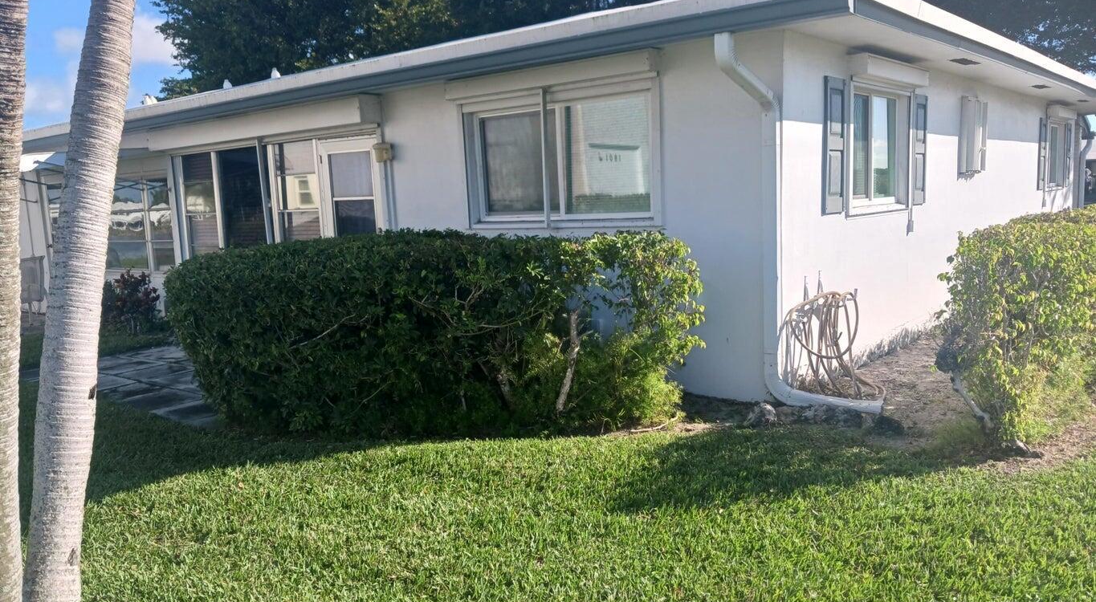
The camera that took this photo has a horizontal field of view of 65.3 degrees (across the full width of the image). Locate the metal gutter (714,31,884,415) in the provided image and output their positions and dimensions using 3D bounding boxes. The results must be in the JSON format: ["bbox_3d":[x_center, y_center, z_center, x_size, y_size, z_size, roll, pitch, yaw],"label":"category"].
[{"bbox_3d":[1.599,-0.480,5.471,0.910,2.450,0.440,4,10,40],"label":"metal gutter"}]

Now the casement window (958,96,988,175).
[{"bbox_3d":[4.497,-1.742,8.981,0.140,0.770,0.620,4,10,40],"label":"casement window"}]

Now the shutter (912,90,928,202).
[{"bbox_3d":[3.387,-1.376,7.782,0.035,0.980,0.330,4,10,40],"label":"shutter"}]

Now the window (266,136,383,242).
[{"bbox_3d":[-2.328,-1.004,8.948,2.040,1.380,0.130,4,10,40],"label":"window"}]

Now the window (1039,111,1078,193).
[{"bbox_3d":[7.443,-2.162,12.519,0.140,1.090,2.240,4,10,40],"label":"window"}]

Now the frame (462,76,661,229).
[{"bbox_3d":[0.057,-1.134,6.895,2.030,1.080,0.150,4,10,40],"label":"frame"}]

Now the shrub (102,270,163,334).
[{"bbox_3d":[-5.148,-0.023,10.466,0.780,0.790,0.750,4,10,40],"label":"shrub"}]

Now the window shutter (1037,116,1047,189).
[{"bbox_3d":[6.845,-2.022,11.813,0.035,0.975,0.330,4,10,40],"label":"window shutter"}]

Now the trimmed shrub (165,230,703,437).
[{"bbox_3d":[-0.794,0.164,6.066,3.500,1.220,1.300,-1,7,12],"label":"trimmed shrub"}]

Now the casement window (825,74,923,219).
[{"bbox_3d":[2.744,-1.259,7.052,0.130,1.070,2.290,4,10,40],"label":"casement window"}]

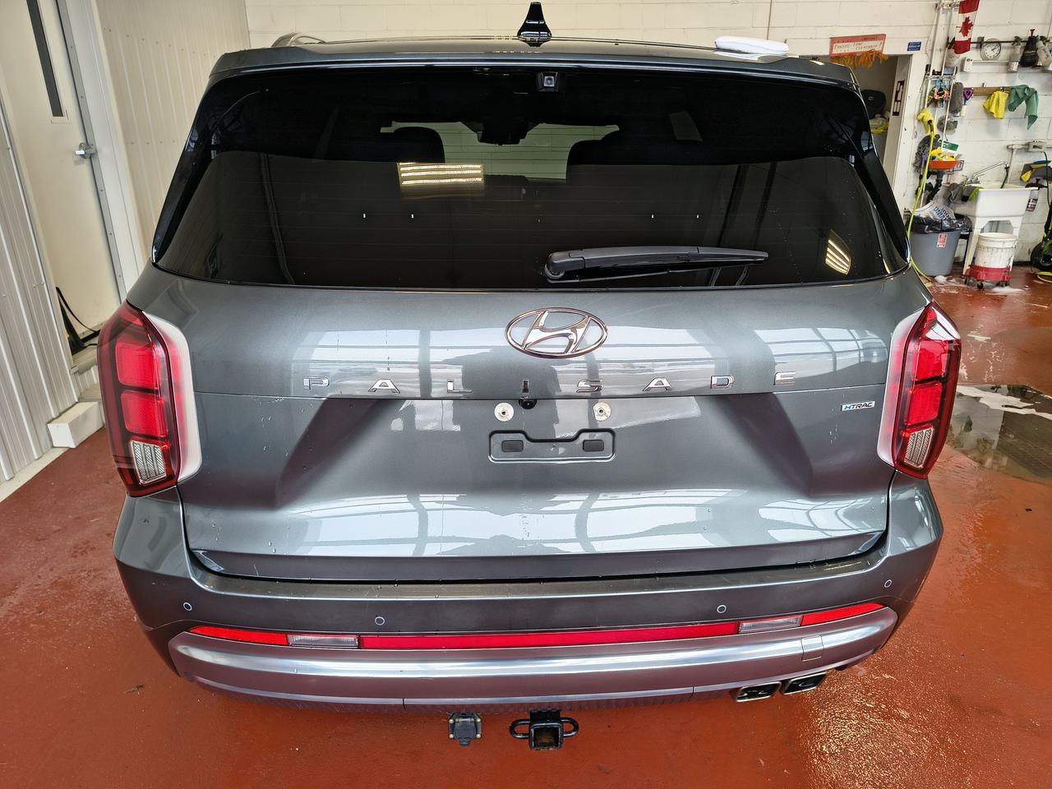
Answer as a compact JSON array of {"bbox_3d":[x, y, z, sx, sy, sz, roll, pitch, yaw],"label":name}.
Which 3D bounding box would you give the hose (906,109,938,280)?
[{"bbox_3d":[3.751,-1.884,6.896,0.400,1.520,0.600,-1,20,-2],"label":"hose"}]

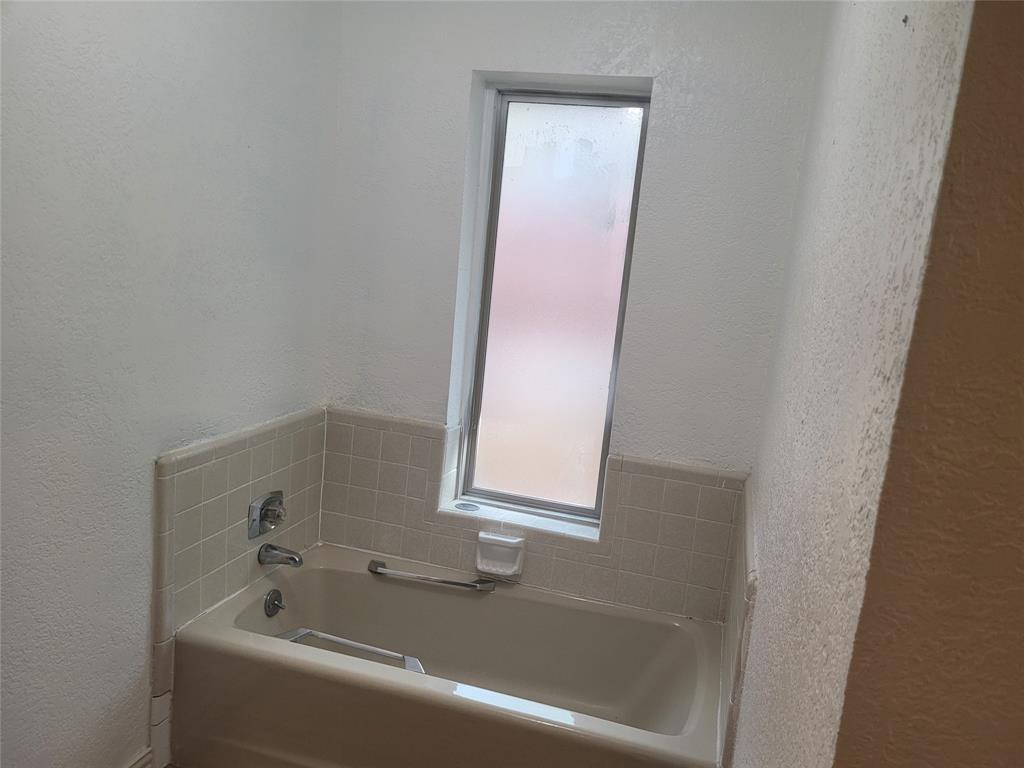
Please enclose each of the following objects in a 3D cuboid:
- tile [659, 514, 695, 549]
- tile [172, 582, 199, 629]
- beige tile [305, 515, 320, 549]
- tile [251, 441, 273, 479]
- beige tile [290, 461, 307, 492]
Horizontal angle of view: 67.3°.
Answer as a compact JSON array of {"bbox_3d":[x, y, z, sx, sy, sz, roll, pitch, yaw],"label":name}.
[{"bbox_3d":[0.523,0.468,2.433,0.108,0.109,0.008,8,10,16],"label":"tile"},{"bbox_3d":[-0.900,0.612,2.124,0.009,0.108,0.108,8,10,15],"label":"tile"},{"bbox_3d":[-0.720,0.523,2.767,0.010,0.108,0.101,8,10,16],"label":"beige tile"},{"bbox_3d":[-0.783,0.244,2.402,0.010,0.108,0.108,8,10,16],"label":"tile"},{"bbox_3d":[-0.732,0.323,2.635,0.008,0.108,0.108,8,10,16],"label":"beige tile"}]

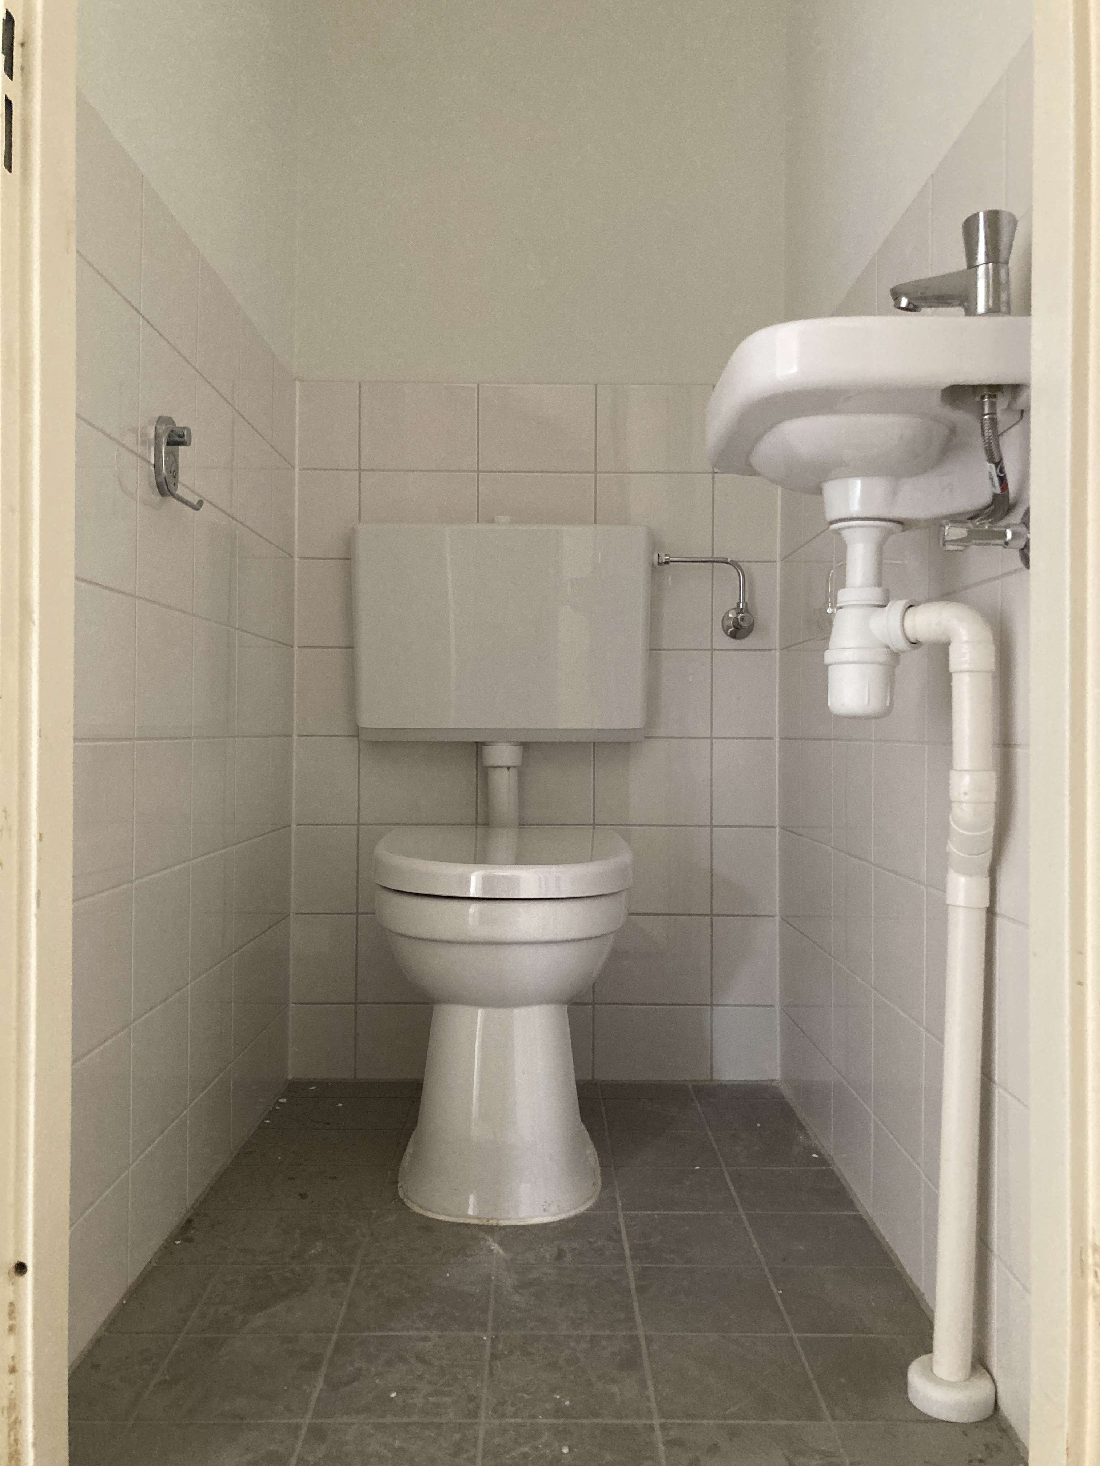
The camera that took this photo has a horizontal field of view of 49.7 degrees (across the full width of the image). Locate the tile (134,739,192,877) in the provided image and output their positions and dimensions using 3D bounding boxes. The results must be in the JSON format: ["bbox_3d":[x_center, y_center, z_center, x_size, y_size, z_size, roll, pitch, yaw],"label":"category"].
[{"bbox_3d":[-0.442,0.082,1.350,0.009,0.148,0.194,0,0,0],"label":"tile"}]

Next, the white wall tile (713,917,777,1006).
[{"bbox_3d":[0.334,0.390,2.038,0.114,0.148,0.010,0,0,0],"label":"white wall tile"}]

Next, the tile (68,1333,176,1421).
[{"bbox_3d":[-0.399,0.593,1.087,0.080,0.010,0.147,0,0,-1],"label":"tile"}]

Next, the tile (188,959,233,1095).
[{"bbox_3d":[-0.442,0.381,1.541,0.010,0.148,0.197,0,0,0],"label":"tile"}]

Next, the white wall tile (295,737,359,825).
[{"bbox_3d":[-0.379,0.081,2.013,0.106,0.147,0.010,0,0,0],"label":"white wall tile"}]

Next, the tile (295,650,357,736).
[{"bbox_3d":[-0.377,-0.069,2.013,0.106,0.148,0.010,0,0,0],"label":"tile"}]

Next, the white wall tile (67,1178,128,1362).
[{"bbox_3d":[-0.446,0.518,1.155,0.010,0.119,0.187,0,0,0],"label":"white wall tile"}]

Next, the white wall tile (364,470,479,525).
[{"bbox_3d":[-0.221,-0.368,2.013,0.198,0.148,0.009,0,0,0],"label":"white wall tile"}]

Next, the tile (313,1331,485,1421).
[{"bbox_3d":[-0.134,0.598,1.095,0.148,0.010,0.147,0,0,-1],"label":"tile"}]

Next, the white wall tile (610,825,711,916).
[{"bbox_3d":[0.175,0.235,2.017,0.198,0.148,0.010,0,0,0],"label":"white wall tile"}]

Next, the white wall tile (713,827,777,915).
[{"bbox_3d":[0.331,0.236,2.017,0.110,0.148,0.010,0,0,0],"label":"white wall tile"}]

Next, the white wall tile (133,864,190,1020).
[{"bbox_3d":[-0.444,0.232,1.348,0.010,0.147,0.194,0,0,0],"label":"white wall tile"}]

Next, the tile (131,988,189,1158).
[{"bbox_3d":[-0.450,0.385,1.368,0.010,0.149,0.195,0,0,0],"label":"tile"}]

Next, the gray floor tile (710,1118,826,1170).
[{"bbox_3d":[0.310,0.597,1.686,0.148,0.010,0.147,0,0,-1],"label":"gray floor tile"}]

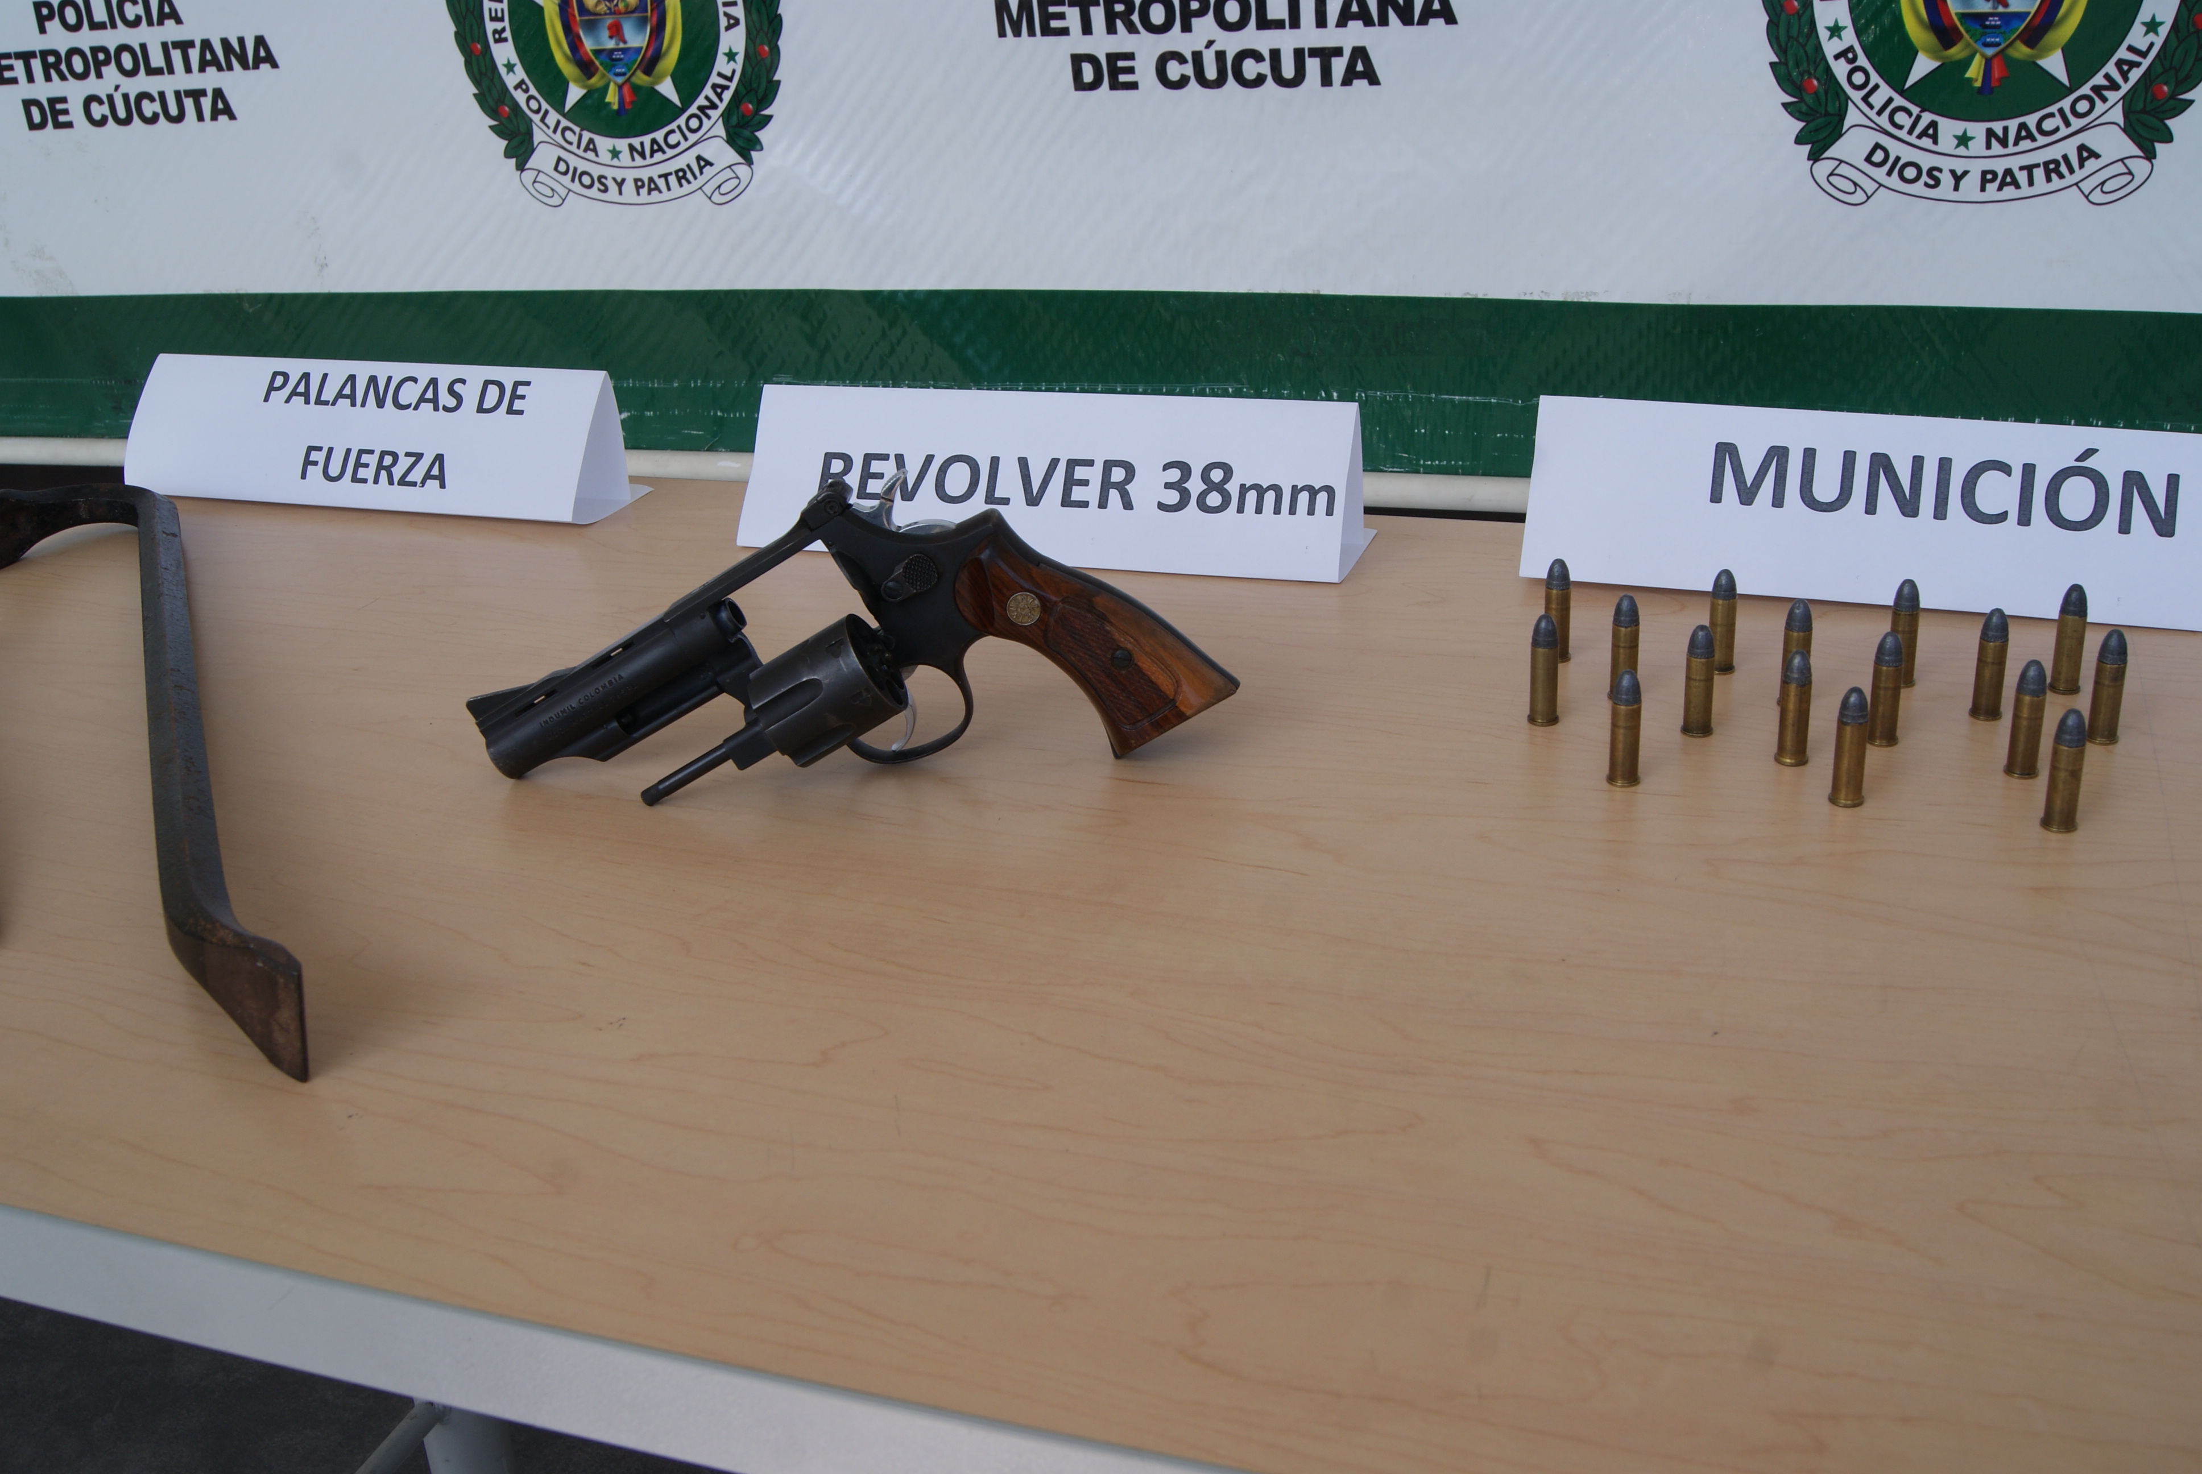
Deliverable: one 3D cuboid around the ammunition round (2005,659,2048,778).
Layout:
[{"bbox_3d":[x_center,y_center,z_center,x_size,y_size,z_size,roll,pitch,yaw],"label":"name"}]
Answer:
[{"bbox_3d":[0.293,-0.006,0.639,0.011,0.039,0.011,-3,25,2],"label":"ammunition round"}]

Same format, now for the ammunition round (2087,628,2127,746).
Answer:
[{"bbox_3d":[0.327,-0.017,0.657,0.011,0.039,0.011,-3,25,2],"label":"ammunition round"}]

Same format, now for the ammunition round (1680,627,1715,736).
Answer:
[{"bbox_3d":[0.204,-0.020,0.686,0.011,0.039,0.011,5,26,19],"label":"ammunition round"}]

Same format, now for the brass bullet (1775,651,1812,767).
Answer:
[{"bbox_3d":[0.227,-0.010,0.661,0.011,0.039,0.011,5,26,19],"label":"brass bullet"}]

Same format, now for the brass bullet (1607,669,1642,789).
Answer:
[{"bbox_3d":[0.171,-0.003,0.655,0.011,0.039,0.011,5,26,19],"label":"brass bullet"}]

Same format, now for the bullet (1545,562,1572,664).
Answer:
[{"bbox_3d":[0.169,-0.047,0.746,0.011,0.039,0.011,-3,25,2],"label":"bullet"}]

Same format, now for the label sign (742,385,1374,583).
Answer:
[{"bbox_3d":[-0.025,-0.121,0.914,0.283,0.066,0.070,5,26,20],"label":"label sign"}]

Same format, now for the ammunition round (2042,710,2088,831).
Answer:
[{"bbox_3d":[0.291,0.009,0.608,0.011,0.039,0.011,5,26,19],"label":"ammunition round"}]

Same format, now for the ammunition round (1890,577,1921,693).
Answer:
[{"bbox_3d":[0.283,-0.037,0.713,0.011,0.039,0.011,5,26,19],"label":"ammunition round"}]

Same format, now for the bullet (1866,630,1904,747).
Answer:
[{"bbox_3d":[0.259,-0.016,0.666,0.011,0.039,0.011,-3,25,2],"label":"bullet"}]

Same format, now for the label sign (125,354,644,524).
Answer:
[{"bbox_3d":[-0.374,-0.155,1.029,0.283,0.064,0.060,5,27,19],"label":"label sign"}]

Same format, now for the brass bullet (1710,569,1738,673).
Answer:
[{"bbox_3d":[0.226,-0.042,0.733,0.011,0.039,0.011,5,26,19],"label":"brass bullet"}]

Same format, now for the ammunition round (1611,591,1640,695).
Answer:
[{"bbox_3d":[0.186,-0.032,0.716,0.011,0.039,0.011,5,26,19],"label":"ammunition round"}]

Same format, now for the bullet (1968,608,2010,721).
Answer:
[{"bbox_3d":[0.299,-0.025,0.679,0.011,0.039,0.011,-3,25,2],"label":"bullet"}]

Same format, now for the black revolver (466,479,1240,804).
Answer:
[{"bbox_3d":[-0.089,-0.008,0.684,0.241,0.133,0.060,-28,17,14],"label":"black revolver"}]

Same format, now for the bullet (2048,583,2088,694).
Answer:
[{"bbox_3d":[0.333,-0.034,0.693,0.011,0.039,0.011,-3,25,2],"label":"bullet"}]

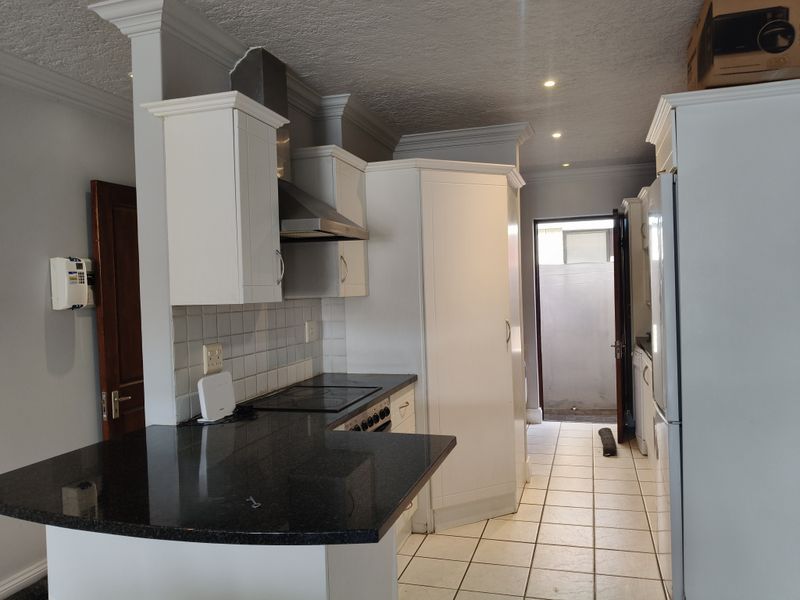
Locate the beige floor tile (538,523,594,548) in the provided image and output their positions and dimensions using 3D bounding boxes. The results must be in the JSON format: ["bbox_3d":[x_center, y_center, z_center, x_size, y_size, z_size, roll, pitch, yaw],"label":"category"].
[{"bbox_3d":[0.938,1.331,3.391,0.298,0.010,0.298,-2,0,18],"label":"beige floor tile"}]

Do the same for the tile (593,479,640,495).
[{"bbox_3d":[1.504,1.303,4.168,0.298,0.010,0.298,-2,0,18],"label":"tile"}]

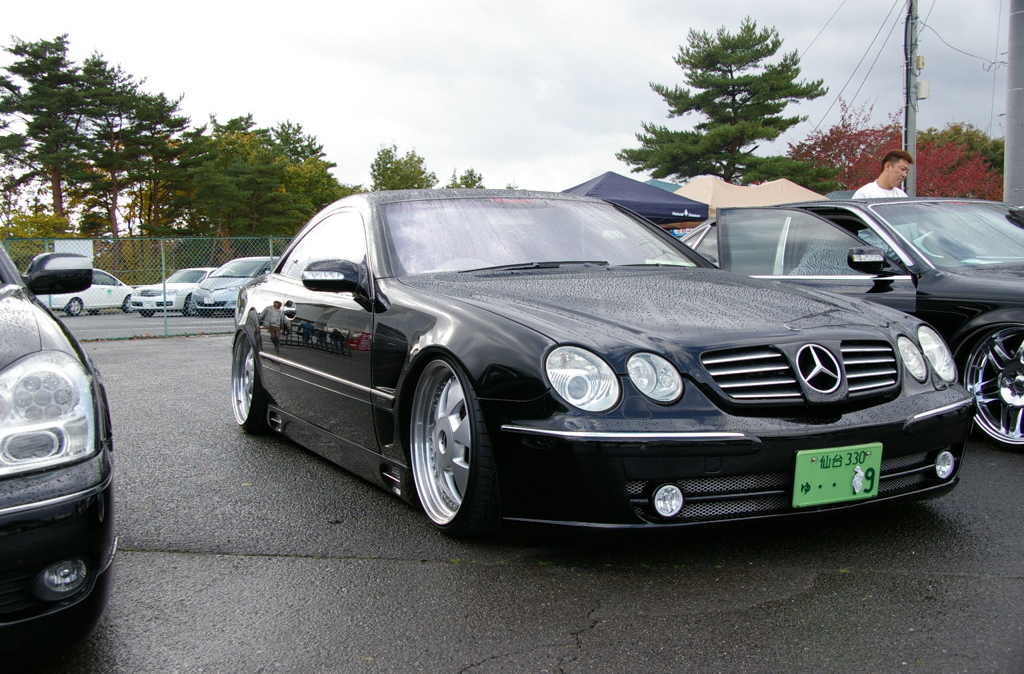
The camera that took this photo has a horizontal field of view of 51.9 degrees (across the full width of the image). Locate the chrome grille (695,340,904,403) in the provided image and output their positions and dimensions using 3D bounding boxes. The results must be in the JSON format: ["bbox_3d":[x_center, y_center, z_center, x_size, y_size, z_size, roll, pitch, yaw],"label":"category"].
[{"bbox_3d":[0.898,0.101,3.134,0.775,0.175,0.130,-2,3,-27],"label":"chrome grille"}]

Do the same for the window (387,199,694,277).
[{"bbox_3d":[0.138,-0.430,4.603,1.400,0.130,0.750,-2,33,-27],"label":"window"}]

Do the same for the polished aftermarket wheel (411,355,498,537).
[{"bbox_3d":[-0.131,0.347,3.505,0.250,0.635,0.635,1,2,-27],"label":"polished aftermarket wheel"}]

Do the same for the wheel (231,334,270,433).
[{"bbox_3d":[-1.433,0.237,6.077,0.250,0.635,0.635,1,2,-27],"label":"wheel"}]

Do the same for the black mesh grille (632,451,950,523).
[{"bbox_3d":[0.909,0.426,3.136,1.240,0.145,0.200,-2,3,-27],"label":"black mesh grille"}]

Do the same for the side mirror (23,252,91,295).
[{"bbox_3d":[-1.507,-0.211,3.500,0.200,0.140,0.115,-2,3,-29],"label":"side mirror"}]

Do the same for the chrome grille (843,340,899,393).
[{"bbox_3d":[1.109,0.084,3.251,0.290,0.150,0.100,-2,3,-27],"label":"chrome grille"}]

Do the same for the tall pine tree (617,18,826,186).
[{"bbox_3d":[7.256,-5.961,36.243,6.795,9.752,6.455,-1,3,0],"label":"tall pine tree"}]

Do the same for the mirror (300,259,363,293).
[{"bbox_3d":[-0.716,-0.237,4.182,0.220,0.142,0.130,-2,3,-27],"label":"mirror"}]

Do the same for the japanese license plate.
[{"bbox_3d":[0.949,0.399,3.055,0.330,0.165,0.020,-2,8,-27],"label":"japanese license plate"}]

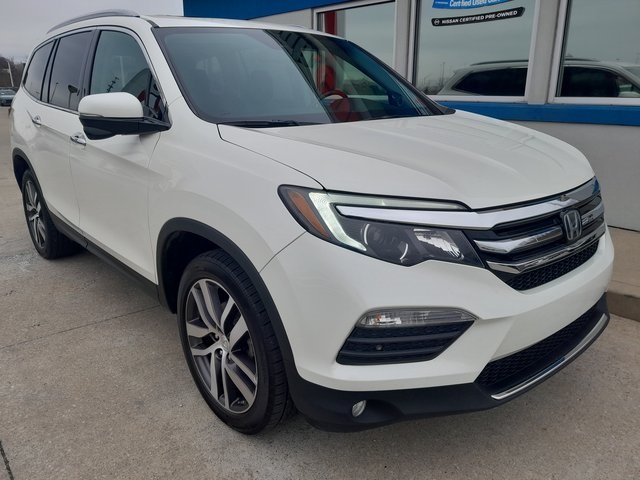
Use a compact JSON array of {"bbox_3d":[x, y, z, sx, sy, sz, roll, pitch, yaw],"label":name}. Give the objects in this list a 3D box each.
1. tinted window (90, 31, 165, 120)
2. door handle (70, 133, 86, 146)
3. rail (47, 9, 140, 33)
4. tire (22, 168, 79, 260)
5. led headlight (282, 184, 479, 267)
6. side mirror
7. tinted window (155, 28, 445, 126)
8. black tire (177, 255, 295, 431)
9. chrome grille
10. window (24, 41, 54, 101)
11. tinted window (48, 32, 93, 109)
[{"bbox_3d":[-0.987,-0.857,2.556,0.090,0.470,1.080,12,5,-45],"label":"tinted window"},{"bbox_3d":[-1.354,-0.568,2.781,0.060,0.060,0.230,-14,23,-40],"label":"door handle"},{"bbox_3d":[-1.562,-1.435,3.300,0.070,0.100,1.800,-14,23,-40],"label":"rail"},{"bbox_3d":[-2.209,-0.225,4.084,0.250,0.745,0.745,-14,23,-40],"label":"tire"},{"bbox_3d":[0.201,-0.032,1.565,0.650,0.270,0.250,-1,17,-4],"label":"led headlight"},{"bbox_3d":[-0.832,-0.522,2.117,0.280,0.210,0.260,-14,23,-40],"label":"side mirror"},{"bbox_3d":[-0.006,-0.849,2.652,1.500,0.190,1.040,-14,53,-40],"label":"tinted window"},{"bbox_3d":[-0.324,0.404,2.083,0.250,0.745,0.745,-14,23,-40],"label":"black tire"},{"bbox_3d":[0.874,-0.044,1.873,1.000,0.310,0.200,-14,23,-40],"label":"chrome grille"},{"bbox_3d":[-2.093,-1.252,3.730,0.090,0.450,0.560,12,5,-45],"label":"window"},{"bbox_3d":[-1.629,-1.086,3.233,0.090,0.460,0.800,12,5,-45],"label":"tinted window"}]

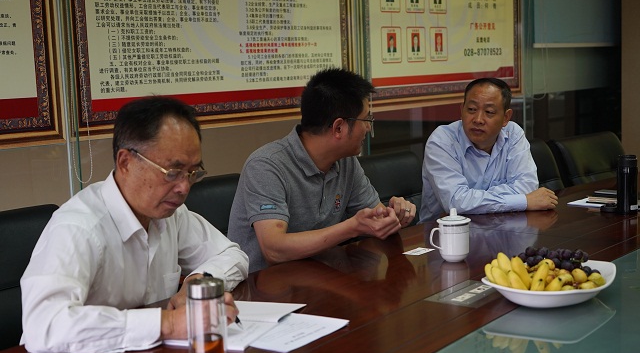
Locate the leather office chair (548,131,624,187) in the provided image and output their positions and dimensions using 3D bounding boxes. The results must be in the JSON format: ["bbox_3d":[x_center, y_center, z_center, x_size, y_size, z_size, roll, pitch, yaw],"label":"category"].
[{"bbox_3d":[1.369,0.286,3.865,0.580,0.930,0.620,-6,8,-32],"label":"leather office chair"}]

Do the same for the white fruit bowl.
[{"bbox_3d":[0.491,0.228,1.856,0.250,0.062,0.245,3,8,37],"label":"white fruit bowl"}]

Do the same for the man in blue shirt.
[{"bbox_3d":[0.594,0.220,3.179,0.540,1.150,0.600,-4,7,-14],"label":"man in blue shirt"}]

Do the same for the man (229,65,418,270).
[{"bbox_3d":[-0.023,0.298,2.551,0.600,1.200,0.570,3,8,37],"label":"man"}]

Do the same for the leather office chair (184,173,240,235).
[{"bbox_3d":[-0.161,0.470,2.812,0.600,0.930,0.620,-8,9,-41],"label":"leather office chair"}]

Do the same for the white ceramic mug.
[{"bbox_3d":[0.332,0.149,2.246,0.110,0.138,0.090,-2,7,0],"label":"white ceramic mug"}]

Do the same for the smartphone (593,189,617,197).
[{"bbox_3d":[1.111,0.065,3.259,0.145,0.010,0.075,3,9,40],"label":"smartphone"}]

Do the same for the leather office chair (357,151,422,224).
[{"bbox_3d":[0.391,0.382,3.379,0.600,0.930,0.620,-8,8,-38],"label":"leather office chair"}]

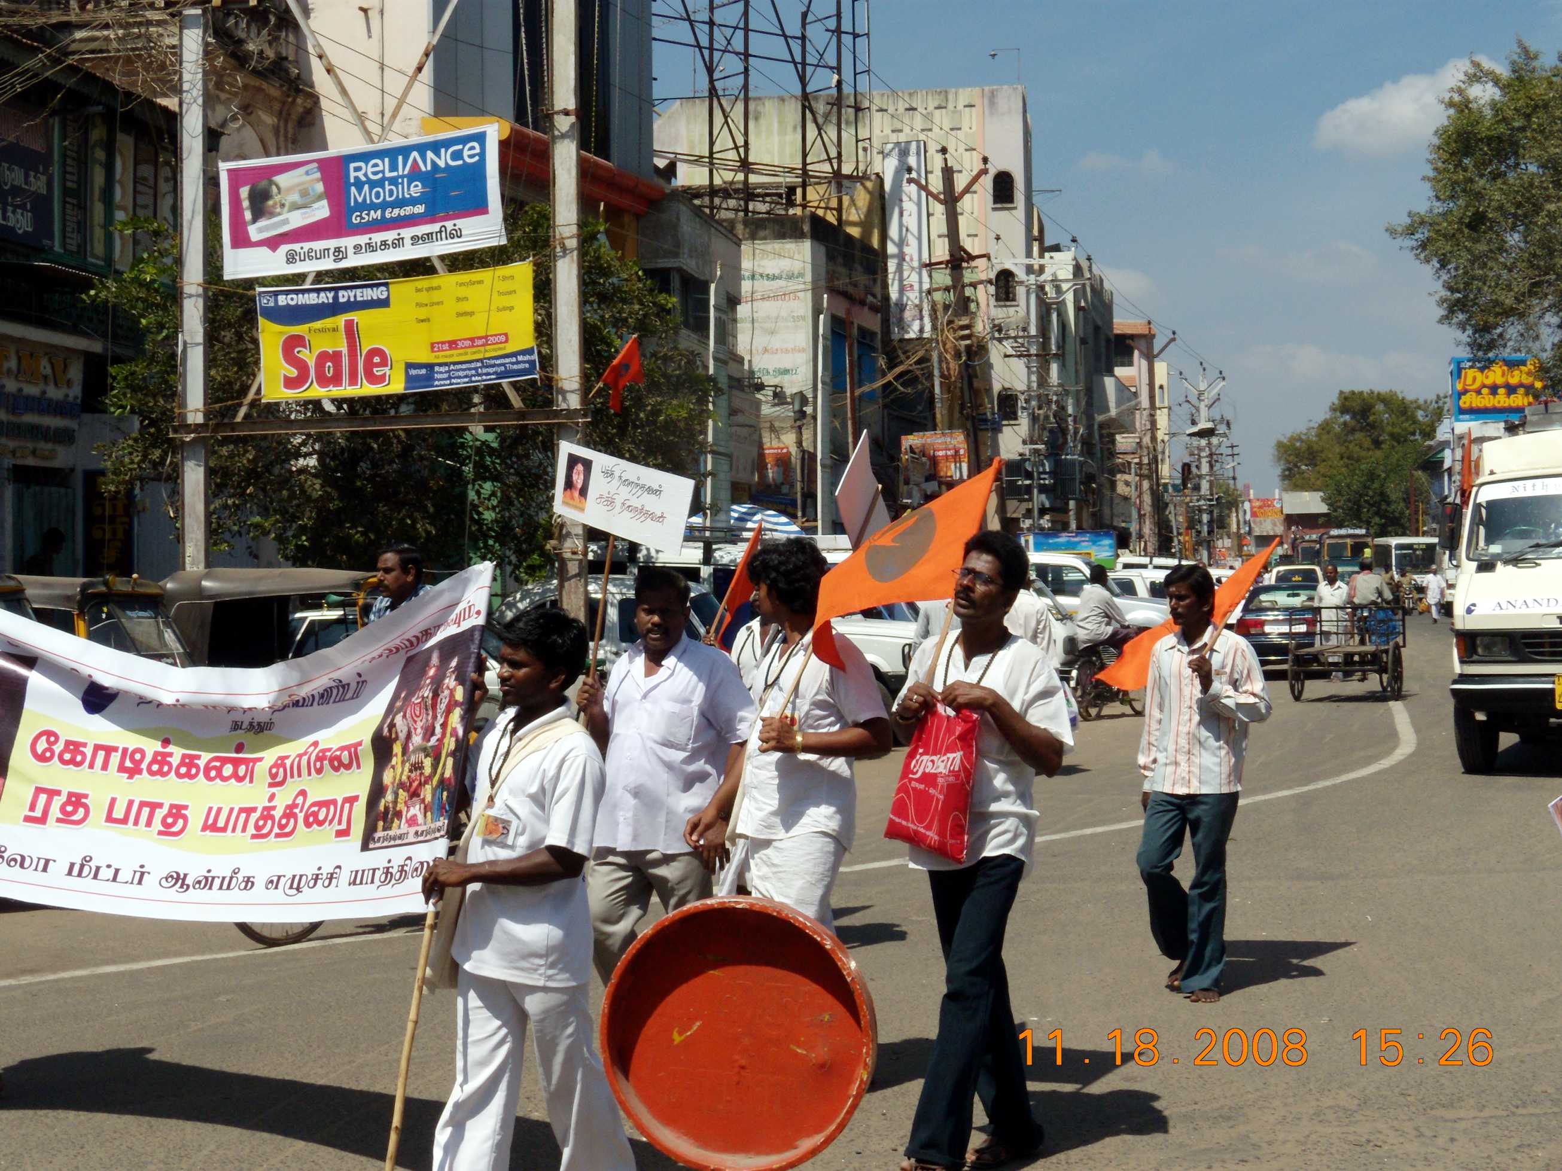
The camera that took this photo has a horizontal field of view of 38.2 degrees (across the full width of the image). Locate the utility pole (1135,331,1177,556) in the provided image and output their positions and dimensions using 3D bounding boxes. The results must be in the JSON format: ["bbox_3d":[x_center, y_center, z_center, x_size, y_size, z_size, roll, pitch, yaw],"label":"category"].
[{"bbox_3d":[9.480,-2.681,57.029,1.100,7.680,0.350,0,0,16],"label":"utility pole"}]

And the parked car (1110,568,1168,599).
[{"bbox_3d":[6.606,0.509,42.007,4.200,1.570,1.650,0,0,16],"label":"parked car"}]

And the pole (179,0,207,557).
[{"bbox_3d":[-5.052,-1.720,19.524,0.210,6.549,0.210,0,0,16],"label":"pole"}]

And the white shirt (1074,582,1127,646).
[{"bbox_3d":[3.478,0.311,24.500,0.470,0.650,0.530,0,1,42],"label":"white shirt"}]

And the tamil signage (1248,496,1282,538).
[{"bbox_3d":[26.229,-3.728,122.000,1.850,2.100,0.200,0,0,12],"label":"tamil signage"}]

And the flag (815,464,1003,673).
[{"bbox_3d":[0.340,-0.061,6.100,0.520,0.570,0.220,0,0,9],"label":"flag"}]

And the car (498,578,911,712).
[{"bbox_3d":[-0.946,0.695,22.000,4.200,1.520,1.680,0,0,18],"label":"car"}]

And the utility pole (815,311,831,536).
[{"bbox_3d":[0.600,-1.220,31.020,0.200,5.289,0.200,0,0,16],"label":"utility pole"}]

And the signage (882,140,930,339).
[{"bbox_3d":[2.384,-6.593,43.000,0.880,3.800,0.220,0,0,14],"label":"signage"}]

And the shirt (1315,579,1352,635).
[{"bbox_3d":[7.814,0.320,32.000,0.500,0.780,0.300,0,0,16],"label":"shirt"}]

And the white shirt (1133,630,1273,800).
[{"bbox_3d":[1.580,0.471,8.420,0.500,0.640,0.320,0,0,25],"label":"white shirt"}]

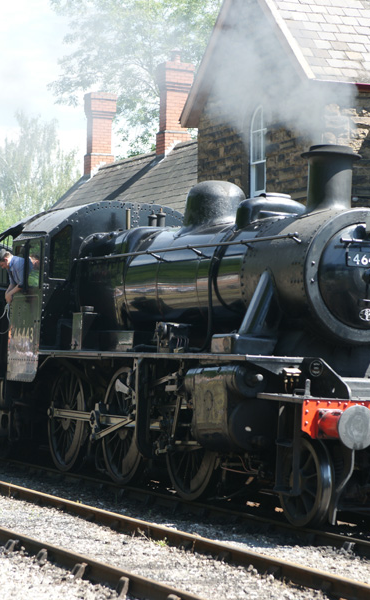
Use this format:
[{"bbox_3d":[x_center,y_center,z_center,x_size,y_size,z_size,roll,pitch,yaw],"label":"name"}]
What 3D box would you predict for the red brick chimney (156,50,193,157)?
[{"bbox_3d":[-0.219,-4.549,34.500,0.750,2.380,0.600,3,-3,-24],"label":"red brick chimney"}]

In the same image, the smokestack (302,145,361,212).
[{"bbox_3d":[1.552,-1.236,15.873,0.650,0.820,0.650,3,-3,0],"label":"smokestack"}]

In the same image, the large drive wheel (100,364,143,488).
[{"bbox_3d":[-0.716,1.566,18.732,0.160,1.490,1.490,4,-3,-23],"label":"large drive wheel"}]

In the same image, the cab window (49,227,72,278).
[{"bbox_3d":[-1.707,-0.653,20.588,0.310,0.740,0.040,4,-3,-23],"label":"cab window"}]

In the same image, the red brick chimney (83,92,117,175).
[{"bbox_3d":[-2.195,-4.358,39.200,0.760,2.100,0.600,3,-3,-24],"label":"red brick chimney"}]

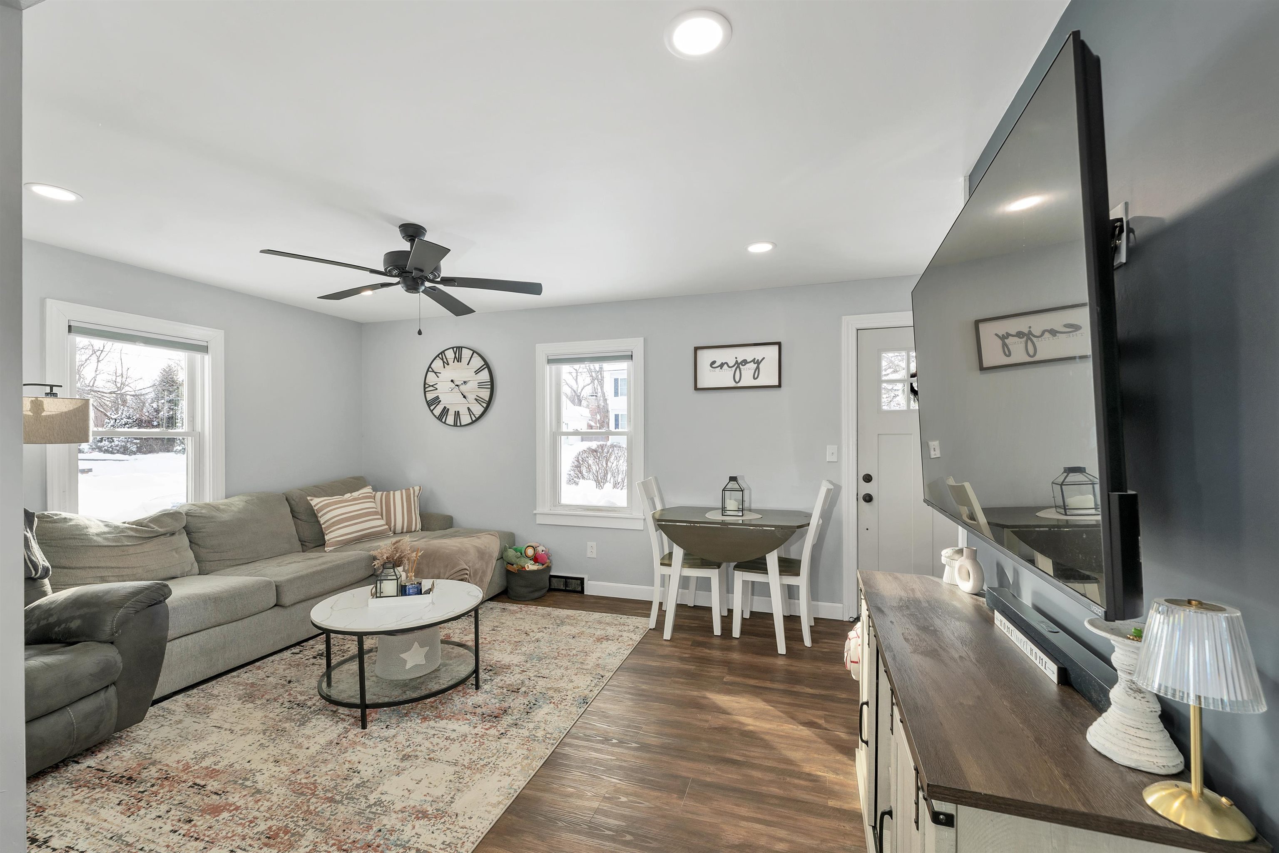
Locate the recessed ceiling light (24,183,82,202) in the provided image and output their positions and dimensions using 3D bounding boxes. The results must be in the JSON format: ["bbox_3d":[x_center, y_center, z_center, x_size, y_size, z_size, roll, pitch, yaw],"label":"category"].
[{"bbox_3d":[-2.635,-1.048,2.238,0.172,0.020,0.172,0,-1,18],"label":"recessed ceiling light"}]

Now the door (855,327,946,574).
[{"bbox_3d":[1.945,0.337,3.415,0.820,2.040,0.050,0,-1,17],"label":"door"}]

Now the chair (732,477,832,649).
[{"bbox_3d":[0.969,0.876,3.350,0.590,1.000,0.440,0,-1,19],"label":"chair"}]

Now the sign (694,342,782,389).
[{"bbox_3d":[0.731,-0.448,3.739,0.645,0.333,0.030,0,0,18],"label":"sign"}]

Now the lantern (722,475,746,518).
[{"bbox_3d":[0.648,0.482,3.457,0.138,0.265,0.138,0,0,10],"label":"lantern"}]

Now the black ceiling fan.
[{"bbox_3d":[-1.190,-0.872,2.615,1.280,0.350,1.280,0,-1,18],"label":"black ceiling fan"}]

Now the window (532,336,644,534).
[{"bbox_3d":[-0.405,0.070,4.115,0.970,1.550,0.110,0,-1,17],"label":"window"}]

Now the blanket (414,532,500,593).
[{"bbox_3d":[-1.530,1.130,3.950,0.660,0.420,0.600,0,-1,18],"label":"blanket"}]

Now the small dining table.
[{"bbox_3d":[0.633,0.997,3.413,1.070,0.760,0.660,0,0,18],"label":"small dining table"}]

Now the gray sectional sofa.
[{"bbox_3d":[-2.233,0.933,3.486,1.700,0.920,2.320,0,0,18],"label":"gray sectional sofa"}]

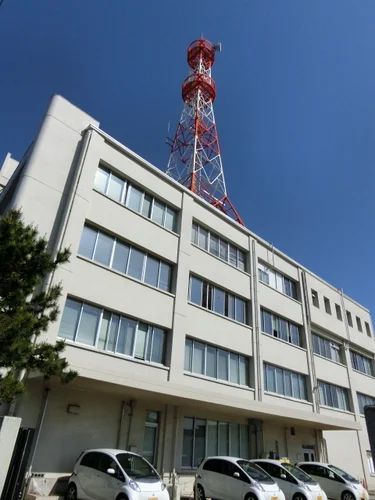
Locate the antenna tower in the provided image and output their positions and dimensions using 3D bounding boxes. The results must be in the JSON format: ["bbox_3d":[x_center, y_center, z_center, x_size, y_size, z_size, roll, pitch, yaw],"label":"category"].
[{"bbox_3d":[0.685,-9.058,26.644,5.170,18.385,5.170,28,-37,-36],"label":"antenna tower"}]

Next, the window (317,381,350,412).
[{"bbox_3d":[11.428,11.519,28.203,5.600,1.770,0.200,28,-38,-36],"label":"window"}]

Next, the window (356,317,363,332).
[{"bbox_3d":[14.142,6.188,29.829,0.803,1.221,0.150,28,-37,-36],"label":"window"}]

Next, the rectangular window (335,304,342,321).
[{"bbox_3d":[11.547,4.811,27.660,0.825,1.221,0.150,28,-37,-36],"label":"rectangular window"}]

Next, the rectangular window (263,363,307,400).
[{"bbox_3d":[6.617,8.960,24.202,5.600,1.770,0.200,28,-38,-36],"label":"rectangular window"}]

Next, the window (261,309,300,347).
[{"bbox_3d":[5.591,4.742,21.403,4.565,1.540,0.180,28,-37,-36],"label":"window"}]

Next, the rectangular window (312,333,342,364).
[{"bbox_3d":[11.619,8.338,30.007,5.600,1.710,0.200,28,-38,-36],"label":"rectangular window"}]

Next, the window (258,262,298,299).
[{"bbox_3d":[7.002,2.553,27.836,5.600,1.770,0.200,28,-38,-36],"label":"window"}]

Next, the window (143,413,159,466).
[{"bbox_3d":[-1.546,8.148,15.434,0.800,2.290,0.200,28,-38,-36],"label":"window"}]

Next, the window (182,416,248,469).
[{"bbox_3d":[1.611,9.785,18.080,5.030,2.080,0.200,28,-38,-36],"label":"window"}]

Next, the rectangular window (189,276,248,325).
[{"bbox_3d":[1.998,3.198,22.018,5.600,1.770,0.200,28,-38,-36],"label":"rectangular window"}]

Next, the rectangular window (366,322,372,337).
[{"bbox_3d":[15.420,6.866,30.897,0.836,1.221,0.150,28,-37,-36],"label":"rectangular window"}]

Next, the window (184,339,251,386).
[{"bbox_3d":[1.806,6.401,20.201,5.600,1.770,0.200,28,-38,-36],"label":"window"}]

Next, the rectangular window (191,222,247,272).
[{"bbox_3d":[1.784,-0.006,19.573,4.598,1.540,0.180,28,-37,-36],"label":"rectangular window"}]

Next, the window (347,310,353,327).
[{"bbox_3d":[12.876,5.516,28.771,0.803,1.221,0.150,28,-37,-36],"label":"window"}]

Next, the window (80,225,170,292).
[{"bbox_3d":[-2.346,0.515,14.776,4.598,1.529,0.180,28,-37,-36],"label":"window"}]

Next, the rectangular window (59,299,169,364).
[{"bbox_3d":[-3.005,3.842,16.199,5.600,1.770,0.200,28,-38,-36],"label":"rectangular window"}]

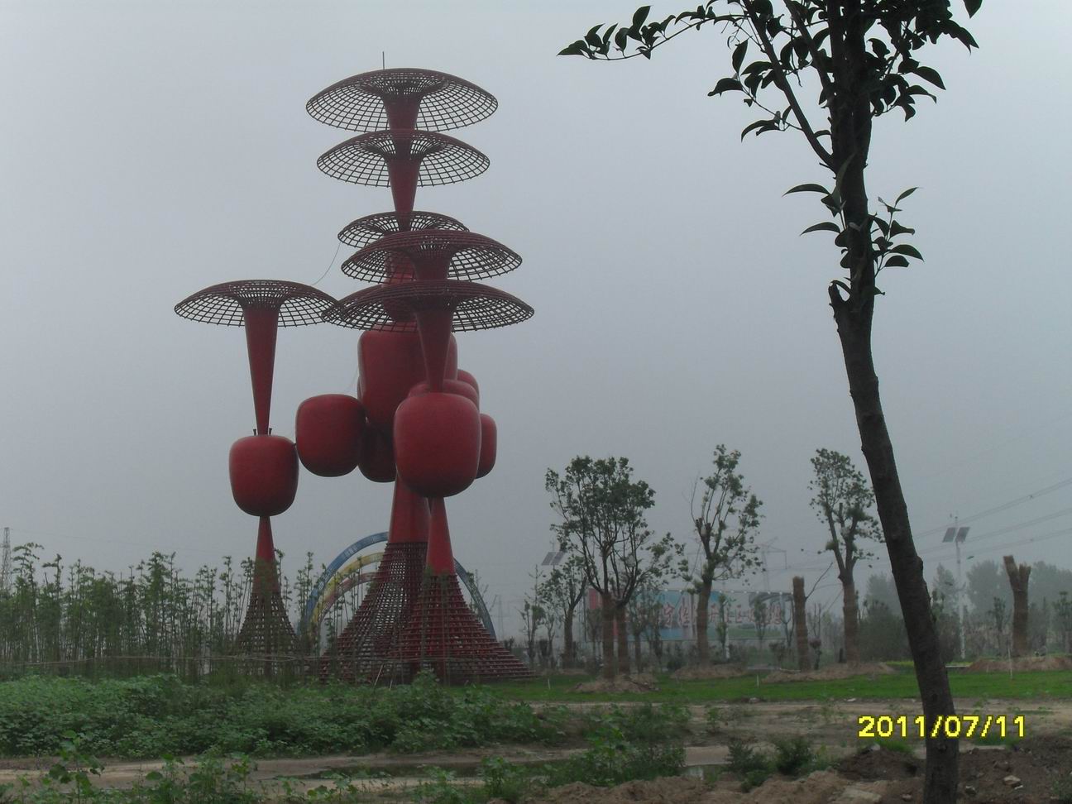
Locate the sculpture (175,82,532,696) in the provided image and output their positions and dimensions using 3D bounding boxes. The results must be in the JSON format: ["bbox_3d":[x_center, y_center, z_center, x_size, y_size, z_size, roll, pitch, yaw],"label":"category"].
[{"bbox_3d":[-7.950,-1.456,93.205,15.842,26.604,14.300,-2,-6,0],"label":"sculpture"}]

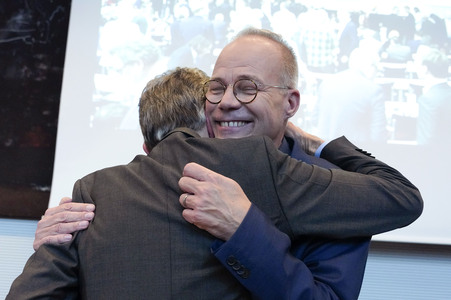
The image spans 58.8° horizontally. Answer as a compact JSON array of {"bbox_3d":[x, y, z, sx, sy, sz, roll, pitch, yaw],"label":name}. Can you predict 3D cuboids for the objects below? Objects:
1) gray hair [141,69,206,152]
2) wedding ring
[{"bbox_3d":[-0.103,-0.086,0.845,0.168,0.180,0.200,-16,-7,7],"label":"gray hair"},{"bbox_3d":[-0.067,0.088,0.690,0.004,0.021,0.021,7,4,30],"label":"wedding ring"}]

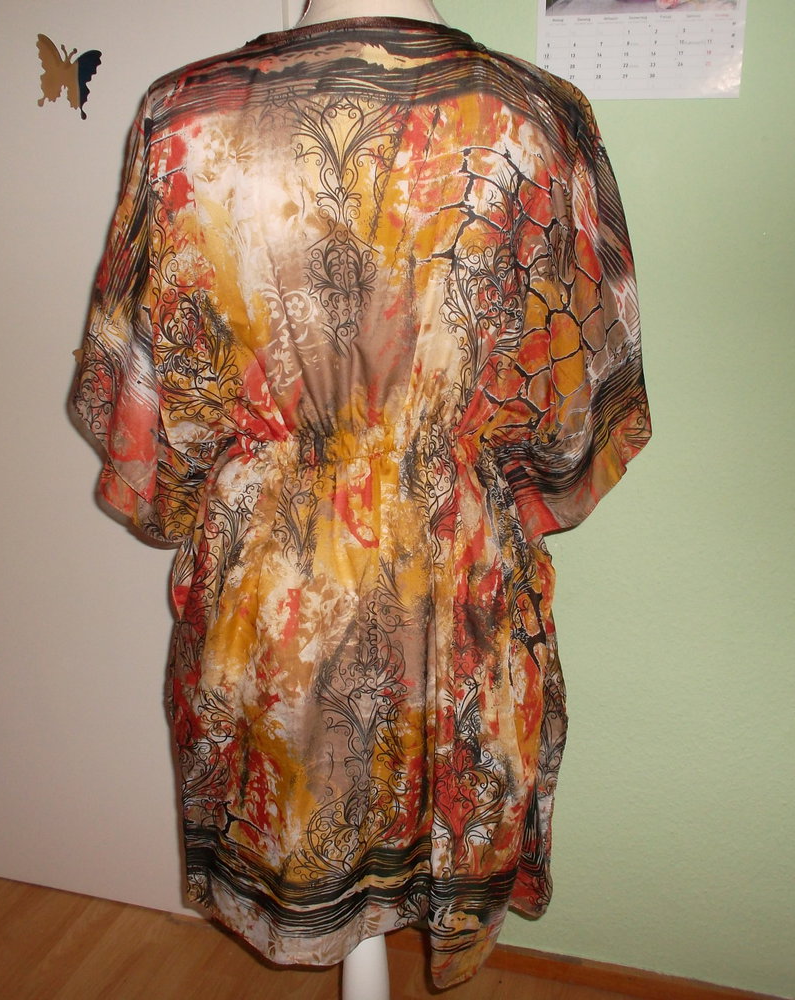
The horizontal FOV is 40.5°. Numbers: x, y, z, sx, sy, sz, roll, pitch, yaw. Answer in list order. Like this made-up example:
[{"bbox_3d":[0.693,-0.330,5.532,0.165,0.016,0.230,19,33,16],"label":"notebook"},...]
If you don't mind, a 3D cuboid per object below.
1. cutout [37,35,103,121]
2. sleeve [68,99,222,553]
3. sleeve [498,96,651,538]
[{"bbox_3d":[-0.456,-0.578,1.477,0.101,0.097,0.006,19,22,11],"label":"cutout"},{"bbox_3d":[-0.235,-0.172,1.060,0.135,0.405,0.180,-1,18,0],"label":"sleeve"},{"bbox_3d":[0.165,-0.179,1.060,0.135,0.405,0.180,-1,18,0],"label":"sleeve"}]

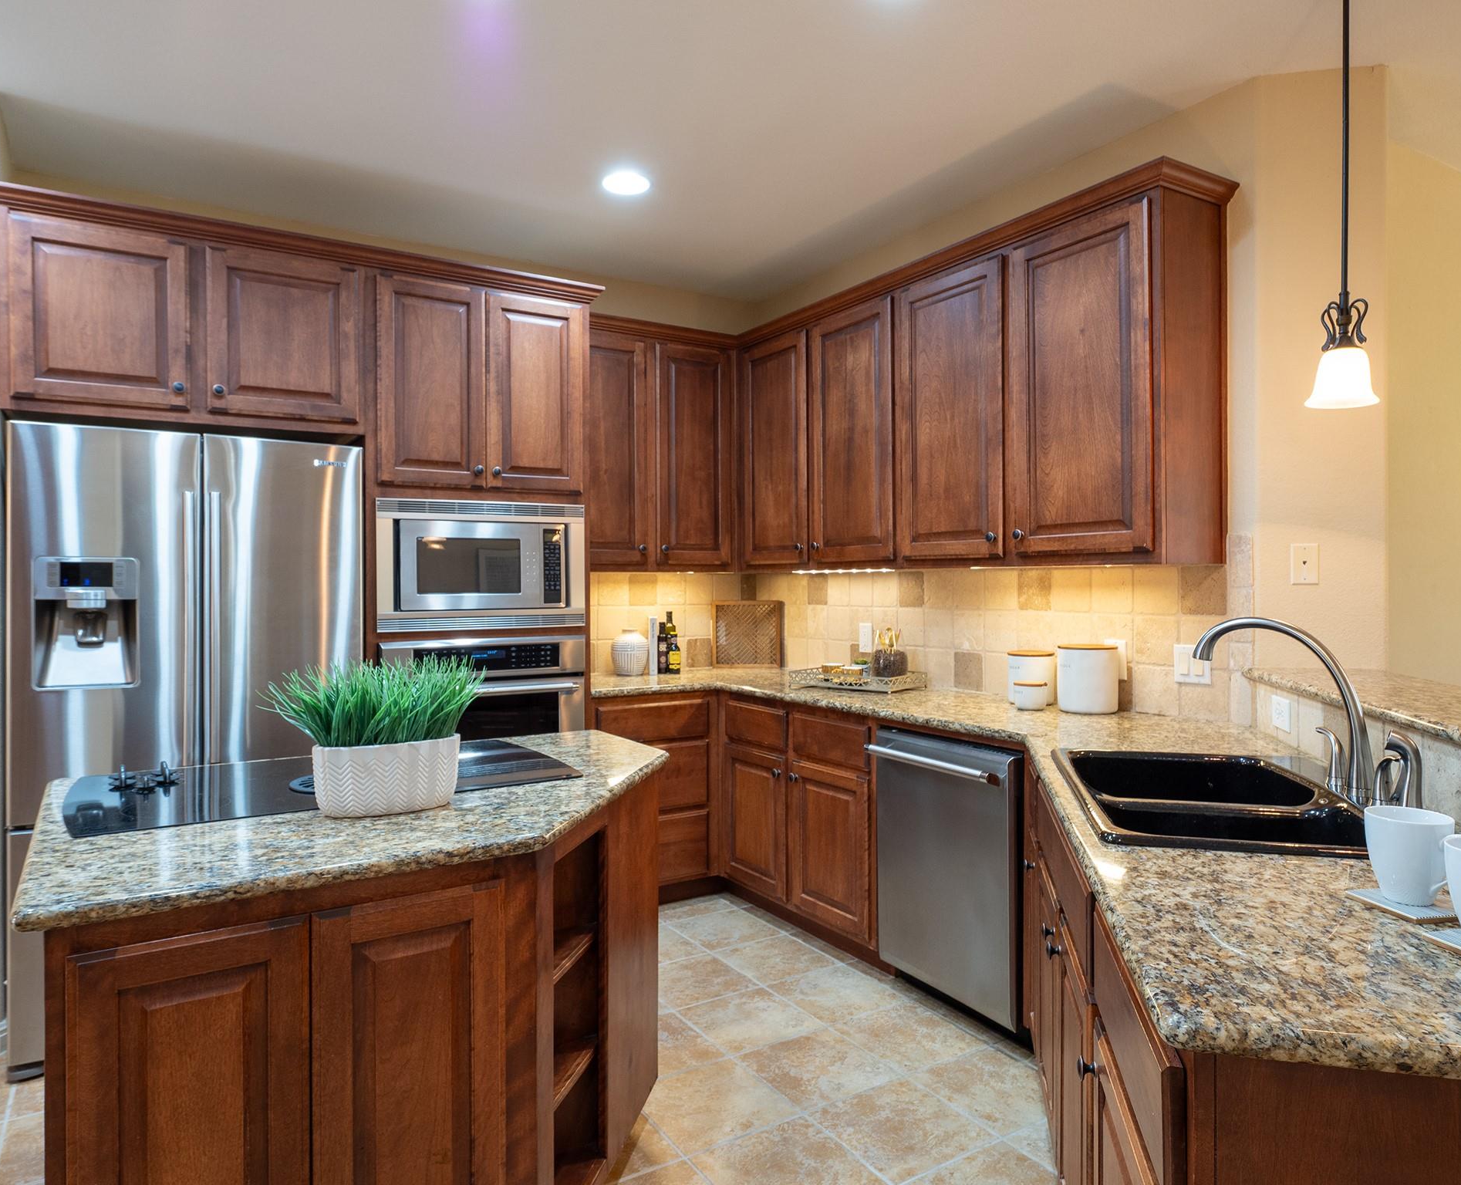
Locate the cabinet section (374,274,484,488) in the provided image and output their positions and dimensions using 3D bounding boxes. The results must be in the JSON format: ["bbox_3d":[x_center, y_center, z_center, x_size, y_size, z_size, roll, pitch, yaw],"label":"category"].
[{"bbox_3d":[-1.191,-0.728,3.443,0.377,0.720,0.550,-1,1,-30],"label":"cabinet section"}]

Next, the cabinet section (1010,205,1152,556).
[{"bbox_3d":[1.169,-0.603,2.817,0.340,0.990,0.509,-1,1,-33],"label":"cabinet section"}]

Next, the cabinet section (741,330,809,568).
[{"bbox_3d":[0.331,-0.610,4.110,0.340,0.990,0.511,-1,1,-33],"label":"cabinet section"}]

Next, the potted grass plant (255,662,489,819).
[{"bbox_3d":[-0.695,0.275,1.760,0.395,0.285,0.240,0,0,-31],"label":"potted grass plant"}]

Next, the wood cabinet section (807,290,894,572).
[{"bbox_3d":[0.607,-0.608,3.684,0.340,0.990,0.515,-1,1,-33],"label":"wood cabinet section"}]

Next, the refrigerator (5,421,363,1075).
[{"bbox_3d":[-1.731,0.426,2.983,0.898,1.775,0.820,0,0,-31],"label":"refrigerator"}]

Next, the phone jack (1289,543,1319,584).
[{"bbox_3d":[1.603,-0.078,2.545,0.070,0.115,0.009,0,0,11],"label":"phone jack"}]

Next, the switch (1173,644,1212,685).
[{"bbox_3d":[1.372,0.214,2.708,0.012,0.116,0.116,0,0,-34],"label":"switch"}]

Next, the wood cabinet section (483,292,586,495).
[{"bbox_3d":[-0.862,-0.731,3.636,0.382,0.720,0.550,-1,1,-30],"label":"wood cabinet section"}]

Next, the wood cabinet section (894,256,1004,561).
[{"bbox_3d":[0.887,-0.605,3.252,0.340,0.990,0.507,-1,1,-33],"label":"wood cabinet section"}]

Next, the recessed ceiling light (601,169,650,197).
[{"bbox_3d":[-0.373,-1.448,3.249,0.190,0.030,0.190,0,0,0],"label":"recessed ceiling light"}]

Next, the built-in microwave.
[{"bbox_3d":[-0.992,-0.096,3.493,0.753,0.458,0.460,0,0,-31],"label":"built-in microwave"}]

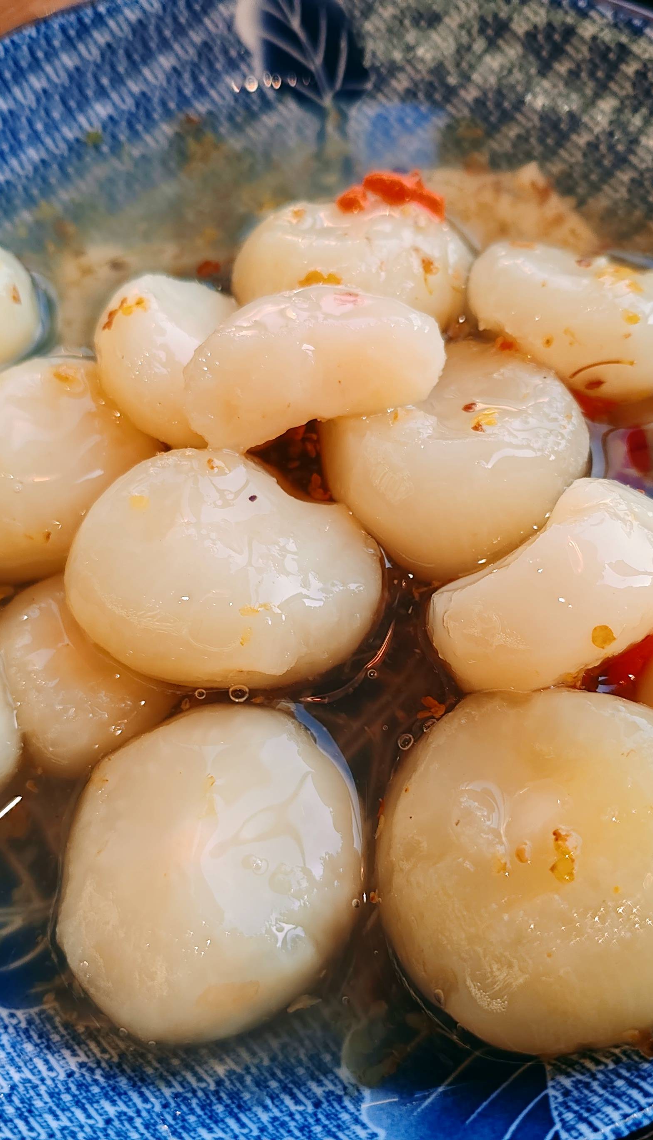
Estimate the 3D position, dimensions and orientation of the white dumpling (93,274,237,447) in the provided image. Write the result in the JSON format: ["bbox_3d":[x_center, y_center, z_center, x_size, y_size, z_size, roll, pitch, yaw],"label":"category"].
[{"bbox_3d":[-0.022,-0.030,0.170,0.021,0.017,0.030,-28,63,-9],"label":"white dumpling"}]

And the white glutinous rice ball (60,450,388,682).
[{"bbox_3d":[-0.013,0.000,0.149,0.042,0.027,0.029,11,64,12],"label":"white glutinous rice ball"}]

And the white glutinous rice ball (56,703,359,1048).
[{"bbox_3d":[-0.013,0.035,0.138,0.035,0.029,0.039,17,65,15],"label":"white glutinous rice ball"}]

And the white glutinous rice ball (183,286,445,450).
[{"bbox_3d":[-0.002,-0.027,0.155,0.036,0.019,0.018,-18,62,-3],"label":"white glutinous rice ball"}]

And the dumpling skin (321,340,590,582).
[{"bbox_3d":[0.017,-0.015,0.160,0.036,0.027,0.034,-3,62,5],"label":"dumpling skin"}]

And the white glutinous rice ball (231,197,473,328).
[{"bbox_3d":[0.004,-0.045,0.176,0.036,0.020,0.021,2,63,7],"label":"white glutinous rice ball"}]

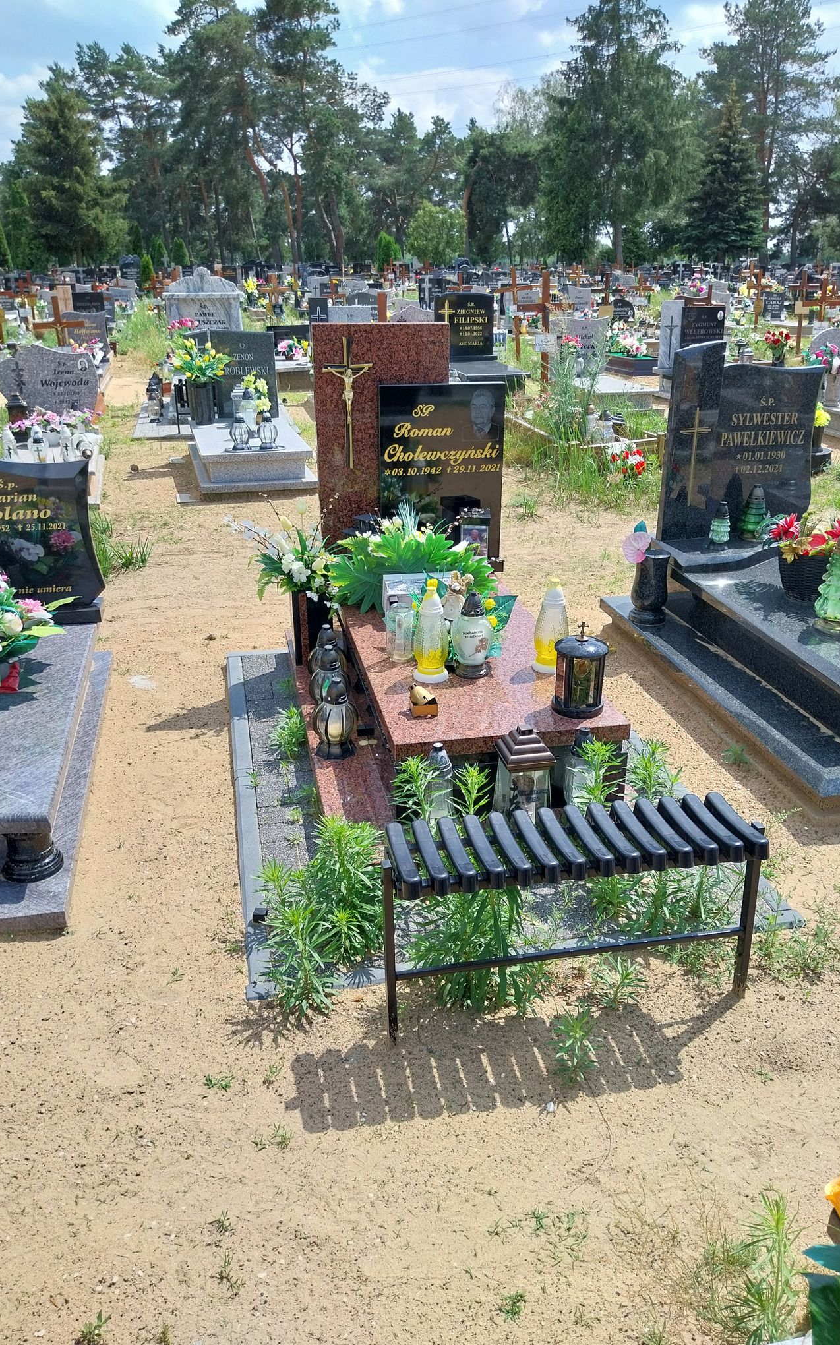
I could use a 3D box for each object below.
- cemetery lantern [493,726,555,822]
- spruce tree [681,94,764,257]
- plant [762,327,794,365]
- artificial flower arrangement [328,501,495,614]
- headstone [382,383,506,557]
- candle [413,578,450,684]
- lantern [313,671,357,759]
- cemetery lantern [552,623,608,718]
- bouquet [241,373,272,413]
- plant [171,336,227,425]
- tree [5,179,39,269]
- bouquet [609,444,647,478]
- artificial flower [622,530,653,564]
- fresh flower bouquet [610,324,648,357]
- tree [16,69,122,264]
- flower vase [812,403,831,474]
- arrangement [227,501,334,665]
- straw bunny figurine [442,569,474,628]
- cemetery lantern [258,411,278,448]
[{"bbox_3d":[0.290,0.302,2.817,0.152,0.322,0.152,-4,23,-9],"label":"cemetery lantern"},{"bbox_3d":[16.078,-25.049,52.177,4.180,8.990,4.180,6,24,14],"label":"spruce tree"},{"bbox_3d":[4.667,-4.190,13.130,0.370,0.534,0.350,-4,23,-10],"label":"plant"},{"bbox_3d":[-0.037,-0.428,3.668,0.570,0.310,0.380,-4,23,-10],"label":"artificial flower arrangement"},{"bbox_3d":[0.085,-0.801,4.105,0.499,0.722,0.070,-4,23,-10],"label":"headstone"},{"bbox_3d":[0.035,-0.128,2.965,0.110,0.302,0.110,0,23,1],"label":"candle"},{"bbox_3d":[-0.290,0.132,3.385,0.152,0.276,0.152,-4,23,-10],"label":"lantern"},{"bbox_3d":[0.472,-0.017,2.954,0.162,0.260,0.162,-4,23,-10],"label":"cemetery lantern"},{"bbox_3d":[-1.362,-2.326,8.392,0.240,0.318,0.200,-4,23,-9],"label":"bouquet"},{"bbox_3d":[-1.935,-2.531,8.782,0.460,0.701,0.420,-4,23,-10],"label":"plant"},{"bbox_3d":[-18.898,-20.611,47.365,1.630,4.530,1.630,6,24,14],"label":"tree"},{"bbox_3d":[1.522,-1.548,7.449,0.260,0.270,0.200,-4,23,-10],"label":"bouquet"},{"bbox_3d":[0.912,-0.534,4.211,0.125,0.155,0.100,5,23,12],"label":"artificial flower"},{"bbox_3d":[2.953,-4.706,14.291,0.500,0.417,0.420,0,23,1],"label":"fresh flower bouquet"},{"bbox_3d":[-15.747,-21.608,44.687,4.618,8.908,4.618,-7,24,-16],"label":"tree"},{"bbox_3d":[3.096,-1.824,7.796,0.230,0.510,0.230,6,24,14],"label":"flower vase"},{"bbox_3d":[-0.540,-0.332,3.909,0.420,0.660,0.340,-4,23,-9],"label":"arrangement"},{"bbox_3d":[0.121,-0.240,3.256,0.110,0.182,0.085,-2,23,-5],"label":"straw bunny figurine"},{"bbox_3d":[-1.096,-1.750,7.286,0.150,0.261,0.150,-4,23,-9],"label":"cemetery lantern"}]

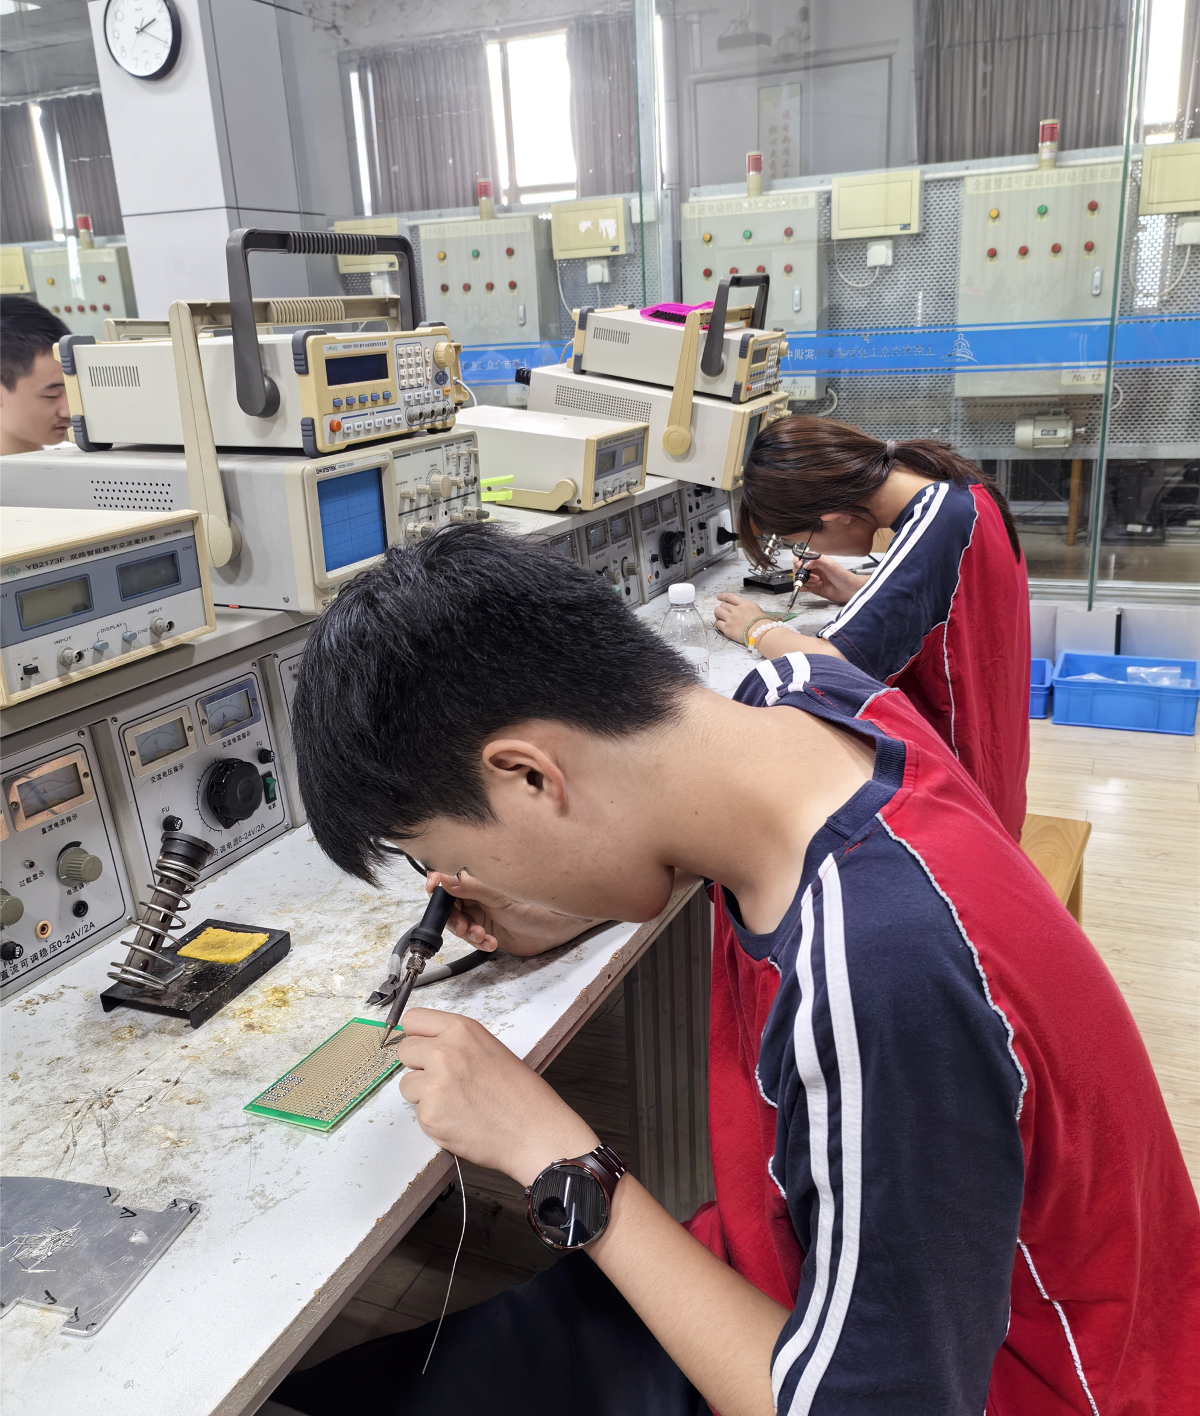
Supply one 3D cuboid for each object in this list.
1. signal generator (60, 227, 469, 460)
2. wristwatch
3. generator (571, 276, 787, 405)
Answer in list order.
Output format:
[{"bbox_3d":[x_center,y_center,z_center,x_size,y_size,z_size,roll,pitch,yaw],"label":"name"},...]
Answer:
[{"bbox_3d":[-0.367,-0.398,1.374,0.363,0.217,0.295,5,20,24],"label":"signal generator"},{"bbox_3d":[-0.017,0.293,0.738,0.064,0.052,0.050,-37,73,-26],"label":"wristwatch"},{"bbox_3d":[0.171,-0.720,2.374,0.363,0.217,0.295,15,23,18],"label":"generator"}]

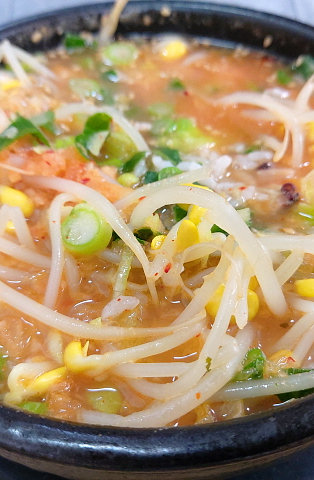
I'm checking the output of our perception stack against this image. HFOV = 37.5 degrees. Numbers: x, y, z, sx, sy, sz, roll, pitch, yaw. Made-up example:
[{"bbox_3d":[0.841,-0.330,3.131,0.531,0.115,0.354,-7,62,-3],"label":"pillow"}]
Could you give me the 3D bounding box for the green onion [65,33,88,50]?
[{"bbox_3d":[-0.033,-0.080,0.186,0.009,0.006,0.006,-9,51,-6],"label":"green onion"}]

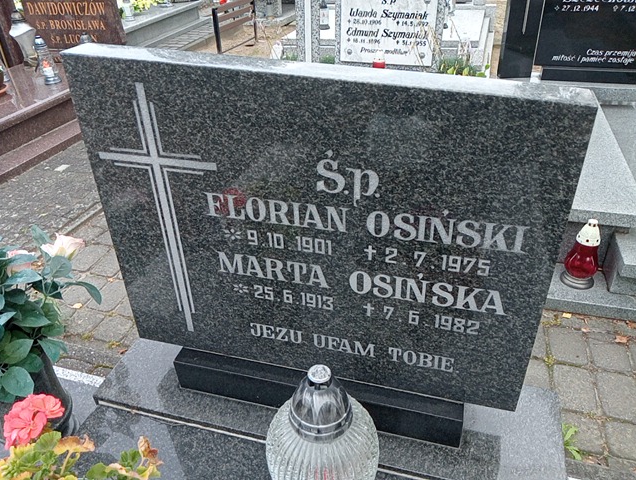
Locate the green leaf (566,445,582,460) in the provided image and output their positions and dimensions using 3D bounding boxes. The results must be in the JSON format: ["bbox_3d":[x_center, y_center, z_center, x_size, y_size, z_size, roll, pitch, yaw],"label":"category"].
[{"bbox_3d":[0.649,0.539,1.310,0.018,0.012,0.043,-28,45,-18],"label":"green leaf"}]

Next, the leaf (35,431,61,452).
[{"bbox_3d":[-0.408,0.304,0.780,0.030,0.014,0.039,42,54,12],"label":"leaf"}]

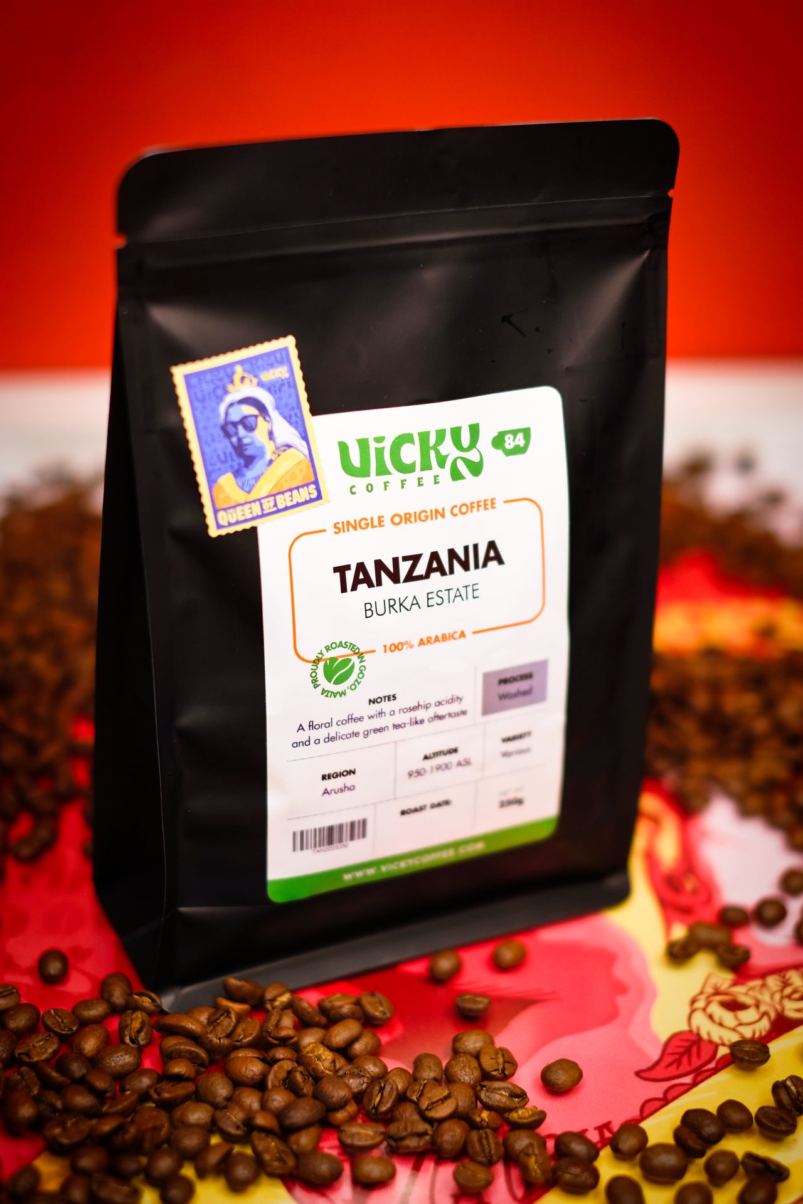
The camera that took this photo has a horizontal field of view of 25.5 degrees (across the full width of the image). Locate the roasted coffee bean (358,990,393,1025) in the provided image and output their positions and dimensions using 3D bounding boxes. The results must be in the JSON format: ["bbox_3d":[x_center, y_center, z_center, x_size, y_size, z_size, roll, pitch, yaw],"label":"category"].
[{"bbox_3d":[-0.006,0.101,0.442,0.008,0.006,0.010,-11,36,-39],"label":"roasted coffee bean"}]

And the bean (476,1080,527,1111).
[{"bbox_3d":[0.025,0.121,0.436,0.012,0.005,0.008,10,27,16],"label":"bean"}]

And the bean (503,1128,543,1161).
[{"bbox_3d":[0.028,0.122,0.397,0.008,0.006,0.010,-22,20,-37],"label":"bean"}]

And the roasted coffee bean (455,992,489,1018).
[{"bbox_3d":[0.018,0.101,0.444,0.009,0.006,0.008,1,13,0],"label":"roasted coffee bean"}]

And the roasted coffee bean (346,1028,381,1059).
[{"bbox_3d":[-0.009,0.106,0.425,0.008,0.006,0.011,1,21,28],"label":"roasted coffee bean"}]

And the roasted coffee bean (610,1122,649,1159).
[{"bbox_3d":[0.051,0.121,0.400,0.009,0.006,0.008,-19,31,-27],"label":"roasted coffee bean"}]

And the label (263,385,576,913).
[{"bbox_3d":[0.004,0.011,0.429,0.080,0.122,0.003,-11,24,-24],"label":"label"}]

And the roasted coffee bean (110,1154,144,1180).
[{"bbox_3d":[-0.065,0.131,0.413,0.010,0.006,0.008,2,25,0],"label":"roasted coffee bean"}]

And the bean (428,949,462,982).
[{"bbox_3d":[0.012,0.095,0.464,0.008,0.006,0.010,6,23,13],"label":"bean"}]

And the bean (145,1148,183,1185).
[{"bbox_3d":[-0.054,0.127,0.400,0.008,0.006,0.010,17,31,28],"label":"bean"}]

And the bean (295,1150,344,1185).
[{"bbox_3d":[-0.018,0.127,0.398,0.011,0.006,0.008,8,33,11],"label":"bean"}]

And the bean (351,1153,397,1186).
[{"bbox_3d":[-0.006,0.125,0.390,0.010,0.006,0.008,2,24,2],"label":"bean"}]

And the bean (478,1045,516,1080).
[{"bbox_3d":[0.023,0.112,0.429,0.009,0.006,0.011,-1,27,-4],"label":"bean"}]

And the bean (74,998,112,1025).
[{"bbox_3d":[-0.080,0.107,0.462,0.010,0.005,0.008,-8,27,-21],"label":"bean"}]

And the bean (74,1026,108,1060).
[{"bbox_3d":[-0.075,0.106,0.427,0.008,0.006,0.009,7,47,14],"label":"bean"}]

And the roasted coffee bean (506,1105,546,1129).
[{"bbox_3d":[0.029,0.118,0.405,0.010,0.005,0.007,-3,10,-22],"label":"roasted coffee bean"}]

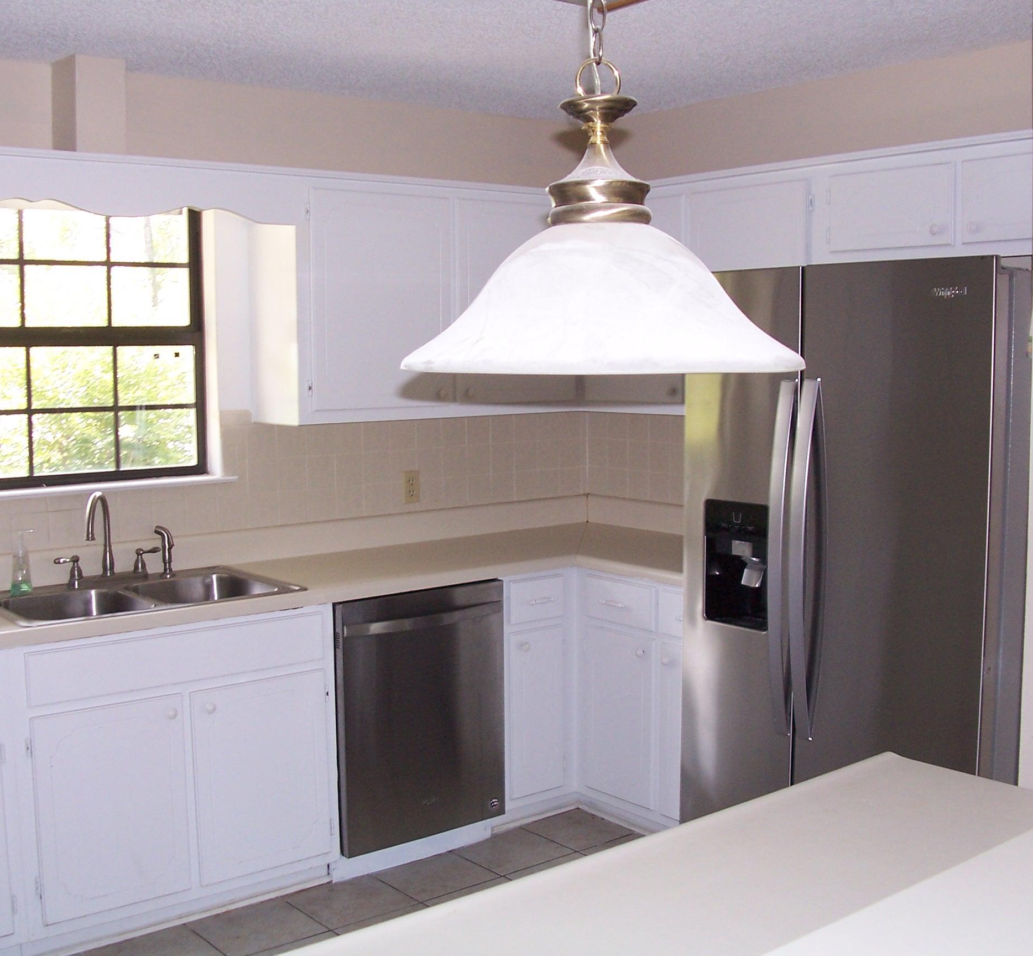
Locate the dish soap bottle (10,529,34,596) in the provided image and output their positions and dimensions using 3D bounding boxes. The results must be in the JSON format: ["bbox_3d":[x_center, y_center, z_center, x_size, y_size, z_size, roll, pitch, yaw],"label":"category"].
[{"bbox_3d":[-1.415,0.236,3.683,0.072,0.186,0.056,-3,6,-27],"label":"dish soap bottle"}]

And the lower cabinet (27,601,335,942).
[{"bbox_3d":[-1.055,0.794,3.730,0.921,0.874,0.614,-5,7,-38],"label":"lower cabinet"}]

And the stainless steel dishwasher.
[{"bbox_3d":[-0.459,0.727,4.181,0.601,0.821,0.619,-5,7,-38],"label":"stainless steel dishwasher"}]

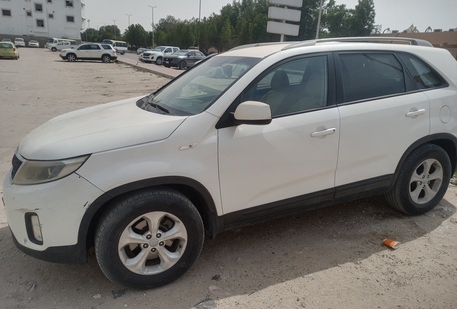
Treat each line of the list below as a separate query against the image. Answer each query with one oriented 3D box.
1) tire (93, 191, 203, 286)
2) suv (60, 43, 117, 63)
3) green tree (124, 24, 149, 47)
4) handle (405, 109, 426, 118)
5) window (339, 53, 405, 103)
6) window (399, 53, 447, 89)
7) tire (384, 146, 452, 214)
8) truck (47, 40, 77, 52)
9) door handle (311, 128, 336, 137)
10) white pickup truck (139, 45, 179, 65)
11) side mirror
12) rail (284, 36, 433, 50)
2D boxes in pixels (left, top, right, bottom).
[{"bbox_3d":[-0.534,0.569,2.380,0.737,0.737,0.235,-8,19,-24],"label":"tire"},{"bbox_3d":[-13.178,-9.588,32.195,4.920,1.750,1.950,-5,19,-26],"label":"suv"},{"bbox_3d":[-24.119,-30.935,90.000,6.000,6.500,6.000,3,17,0],"label":"green tree"},{"bbox_3d":[1.632,-0.359,2.991,0.240,0.045,0.050,-8,19,-24],"label":"handle"},{"bbox_3d":[1.194,-0.637,2.858,0.660,0.410,0.050,-8,-4,-24],"label":"window"},{"bbox_3d":[1.775,-0.759,3.127,0.570,0.340,0.060,-7,-4,-30],"label":"window"},{"bbox_3d":[1.913,0.244,3.474,0.735,0.735,0.235,-8,19,-24],"label":"tire"},{"bbox_3d":[-27.144,-17.721,55.860,1.900,1.970,5.000,16,21,35],"label":"truck"},{"bbox_3d":[0.721,-0.167,2.606,0.240,0.045,0.050,-8,19,-24],"label":"door handle"},{"bbox_3d":[-6.232,-10.162,35.217,1.860,1.790,5.200,17,21,37],"label":"white pickup truck"},{"bbox_3d":[0.158,-0.264,2.208,0.160,0.155,0.240,-8,19,-24],"label":"side mirror"},{"bbox_3d":[1.209,-0.978,3.031,1.750,0.115,0.065,-8,19,-24],"label":"rail"}]

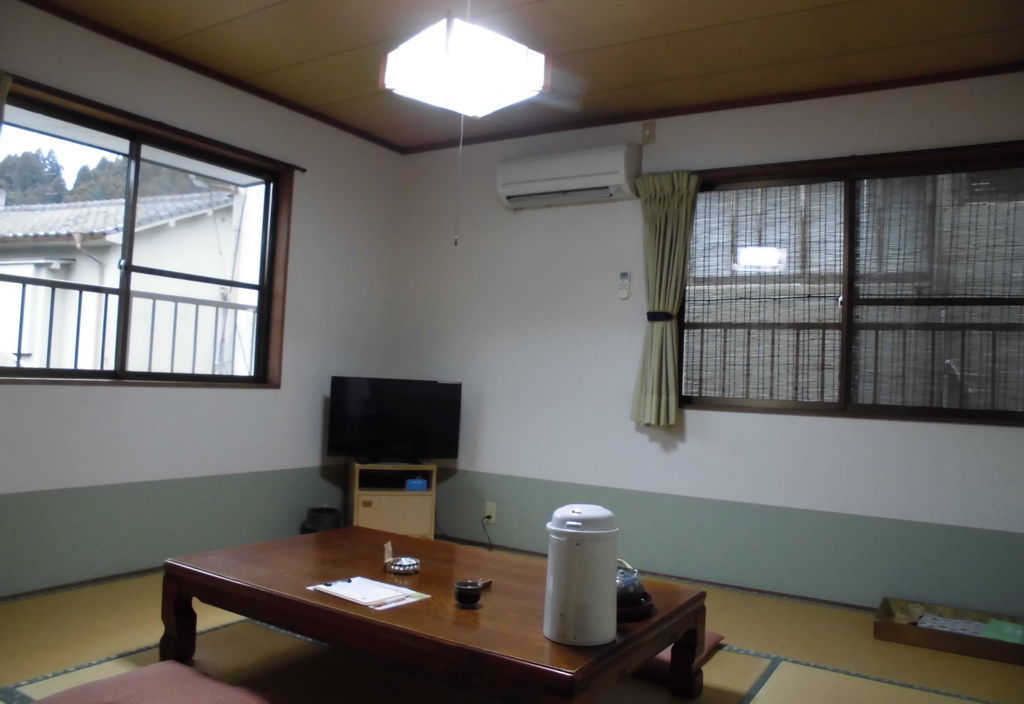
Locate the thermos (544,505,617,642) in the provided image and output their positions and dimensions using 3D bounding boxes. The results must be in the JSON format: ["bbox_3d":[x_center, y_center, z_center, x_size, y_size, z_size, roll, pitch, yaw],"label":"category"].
[{"bbox_3d":[0.187,0.569,2.011,0.190,0.325,0.207,2,-2,15],"label":"thermos"}]

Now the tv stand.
[{"bbox_3d":[-0.709,0.876,4.525,0.459,0.453,0.360,3,-2,-15],"label":"tv stand"}]

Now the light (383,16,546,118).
[{"bbox_3d":[-0.157,-0.929,2.562,0.397,0.120,0.397,4,-3,-39],"label":"light"}]

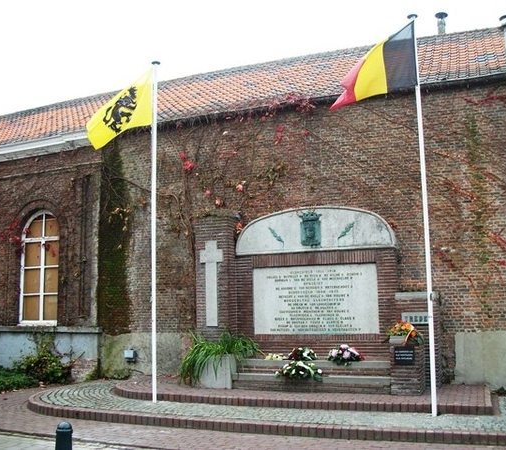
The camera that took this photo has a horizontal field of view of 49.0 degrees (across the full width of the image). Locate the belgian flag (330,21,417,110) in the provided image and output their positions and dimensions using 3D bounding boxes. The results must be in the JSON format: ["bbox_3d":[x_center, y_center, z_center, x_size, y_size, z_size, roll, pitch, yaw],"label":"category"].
[{"bbox_3d":[1.816,-2.432,8.506,1.332,1.184,0.290,-4,-8,22],"label":"belgian flag"}]

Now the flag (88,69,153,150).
[{"bbox_3d":[-2.395,-2.033,9.912,1.397,1.308,0.290,-4,-8,22],"label":"flag"}]

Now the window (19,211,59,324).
[{"bbox_3d":[-4.999,1.005,13.015,1.188,2.708,0.145,-4,-8,20],"label":"window"}]

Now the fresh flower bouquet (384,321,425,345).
[{"bbox_3d":[2.433,1.724,8.855,0.616,0.381,0.407,-4,-8,20],"label":"fresh flower bouquet"}]

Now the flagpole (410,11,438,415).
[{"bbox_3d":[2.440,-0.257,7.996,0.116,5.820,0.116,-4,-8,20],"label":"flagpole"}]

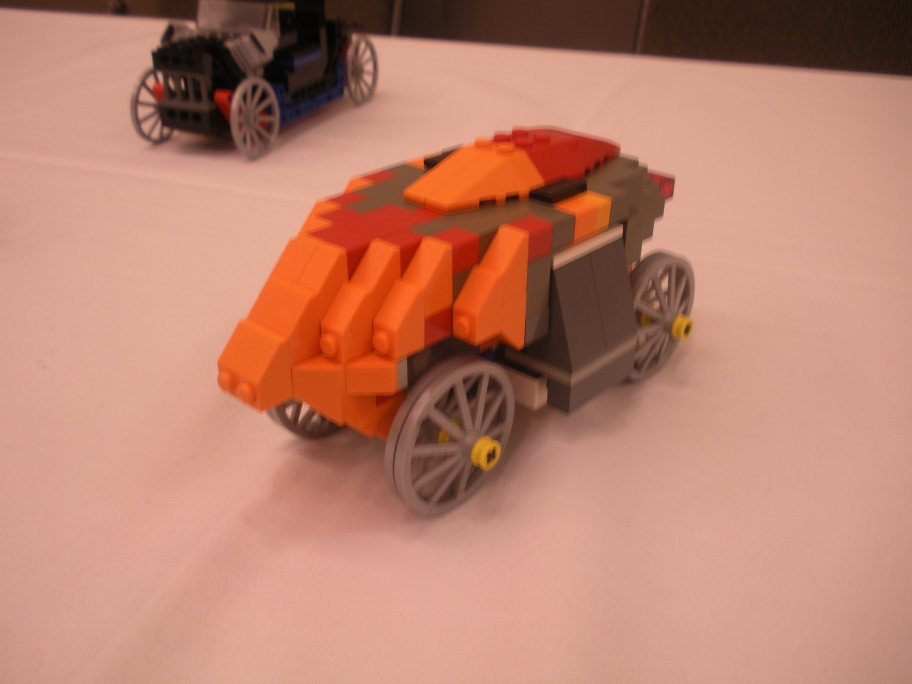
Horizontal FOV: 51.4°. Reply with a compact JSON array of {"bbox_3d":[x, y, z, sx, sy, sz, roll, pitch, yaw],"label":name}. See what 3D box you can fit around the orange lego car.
[{"bbox_3d":[0.004,-0.014,0.275,0.079,0.085,0.162,24,37,37],"label":"orange lego car"}]

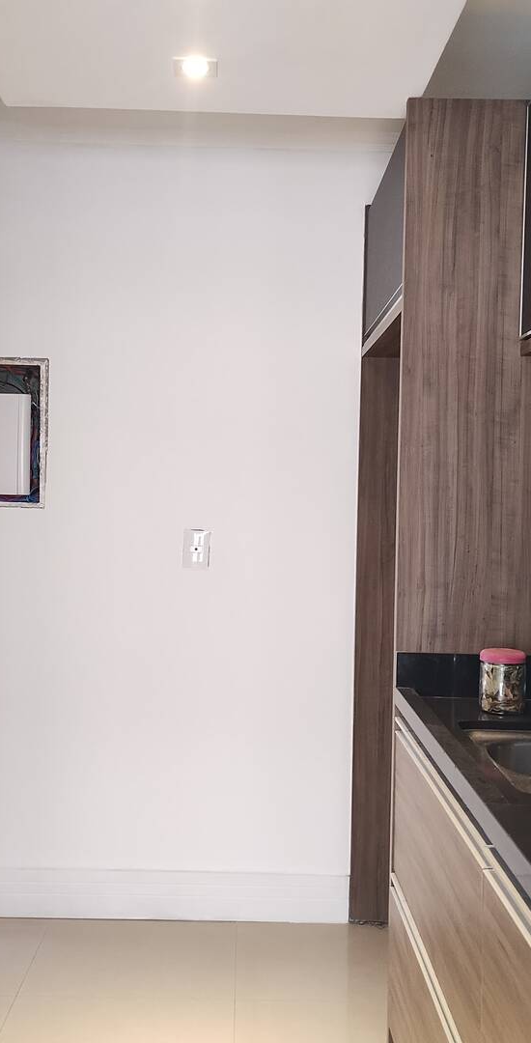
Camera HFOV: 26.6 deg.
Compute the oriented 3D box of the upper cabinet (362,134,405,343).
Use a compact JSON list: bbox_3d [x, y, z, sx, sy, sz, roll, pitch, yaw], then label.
[{"bbox_3d":[0.586,-0.725,3.016,0.550,0.442,0.841,1,1,-1],"label":"upper cabinet"}]

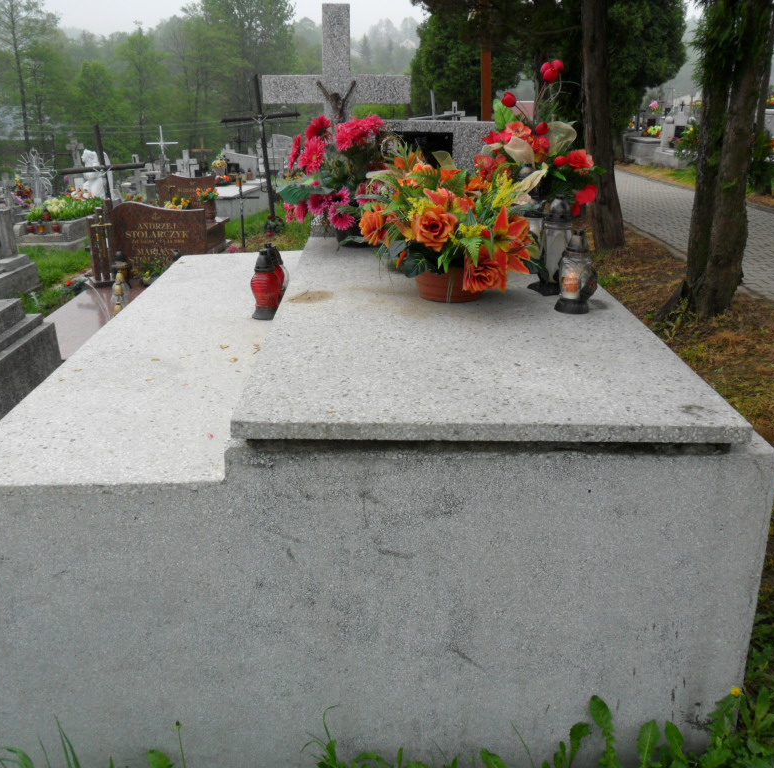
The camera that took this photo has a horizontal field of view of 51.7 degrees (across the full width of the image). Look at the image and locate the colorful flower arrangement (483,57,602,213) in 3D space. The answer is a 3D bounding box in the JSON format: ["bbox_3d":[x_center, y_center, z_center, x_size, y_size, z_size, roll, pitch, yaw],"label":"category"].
[{"bbox_3d":[0.569,-0.876,3.027,0.440,0.676,0.370,0,20,0],"label":"colorful flower arrangement"}]

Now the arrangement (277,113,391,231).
[{"bbox_3d":[-0.205,-0.857,3.269,0.480,0.460,0.380,0,21,0],"label":"arrangement"}]

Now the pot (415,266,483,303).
[{"bbox_3d":[0.194,-0.340,2.561,0.215,0.115,0.215,0,21,0],"label":"pot"}]

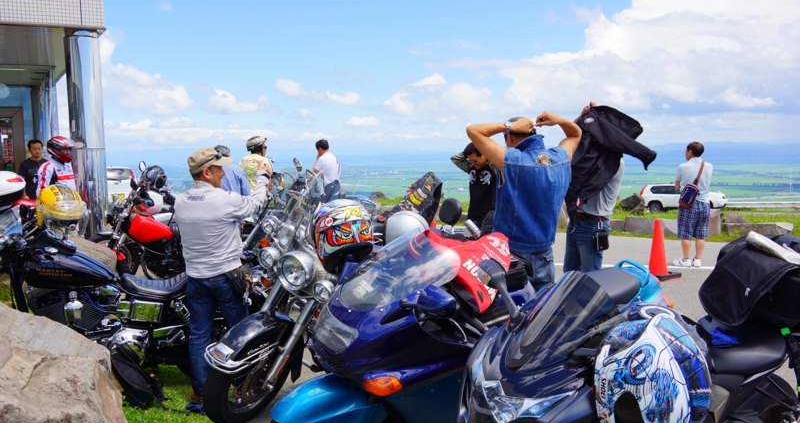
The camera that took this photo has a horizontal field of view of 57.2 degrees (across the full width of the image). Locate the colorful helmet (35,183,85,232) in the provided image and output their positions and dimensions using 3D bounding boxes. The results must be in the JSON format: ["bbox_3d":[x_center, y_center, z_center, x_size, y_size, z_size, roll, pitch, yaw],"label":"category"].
[{"bbox_3d":[-2.084,-0.025,4.500,0.310,0.270,0.260,23,18,37],"label":"colorful helmet"}]

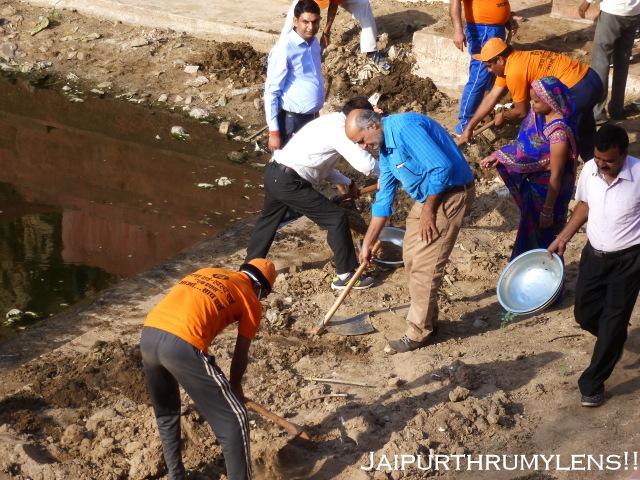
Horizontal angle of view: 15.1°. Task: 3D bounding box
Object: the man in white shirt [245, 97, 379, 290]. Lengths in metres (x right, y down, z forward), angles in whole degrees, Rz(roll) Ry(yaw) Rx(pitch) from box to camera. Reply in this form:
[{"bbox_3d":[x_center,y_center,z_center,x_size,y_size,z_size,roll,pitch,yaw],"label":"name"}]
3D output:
[{"bbox_3d":[-0.046,-0.293,14.950,0.850,1.220,0.520,-3,25,-11],"label":"man in white shirt"}]

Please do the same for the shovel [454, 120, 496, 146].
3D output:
[{"bbox_3d":[0.960,-0.620,16.350,0.720,0.220,0.180,-31,9,29],"label":"shovel"}]

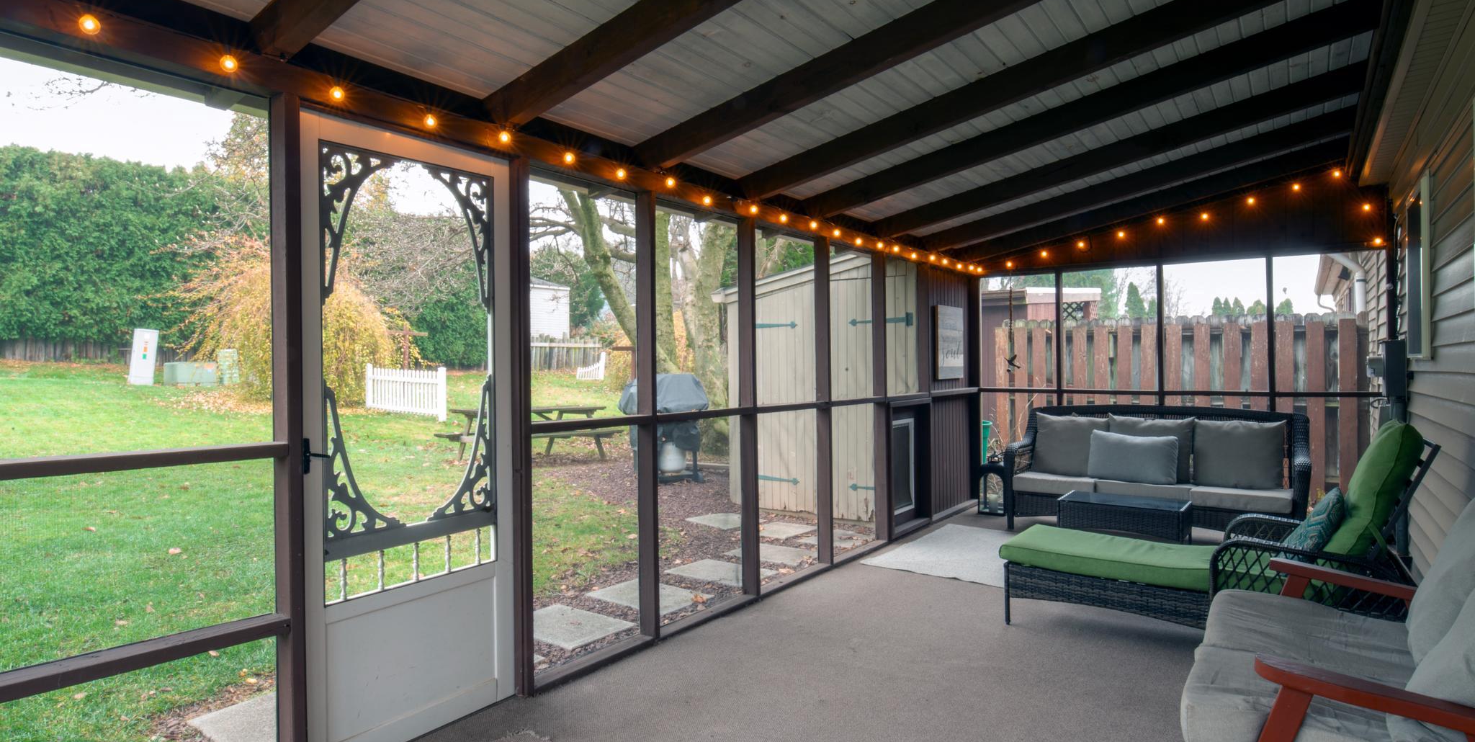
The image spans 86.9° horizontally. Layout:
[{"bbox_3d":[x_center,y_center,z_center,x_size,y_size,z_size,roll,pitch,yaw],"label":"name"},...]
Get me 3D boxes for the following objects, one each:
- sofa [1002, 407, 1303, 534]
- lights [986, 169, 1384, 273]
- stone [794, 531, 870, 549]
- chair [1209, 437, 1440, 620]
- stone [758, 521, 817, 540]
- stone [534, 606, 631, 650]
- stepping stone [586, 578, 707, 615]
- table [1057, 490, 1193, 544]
[{"bbox_3d":[3.068,0.741,5.760,1.899,0.939,0.828,0,0,36],"label":"sofa"},{"bbox_3d":[3.271,-1.134,6.022,2.680,0.530,0.100,0,0,36],"label":"lights"},{"bbox_3d":[0.788,1.346,6.133,0.418,0.050,0.473,0,0,36],"label":"stone"},{"bbox_3d":[2.428,0.738,3.362,0.866,0.973,0.753,0,0,36],"label":"chair"},{"bbox_3d":[0.347,1.348,6.470,0.429,0.050,0.547,0,0,36],"label":"stone"},{"bbox_3d":[-0.910,1.357,4.080,0.610,0.050,0.442,0,0,36],"label":"stone"},{"bbox_3d":[-0.521,1.352,4.600,0.632,0.050,0.442,0,0,36],"label":"stepping stone"},{"bbox_3d":[2.514,1.028,5.061,0.732,0.379,0.394,0,0,36],"label":"table"}]

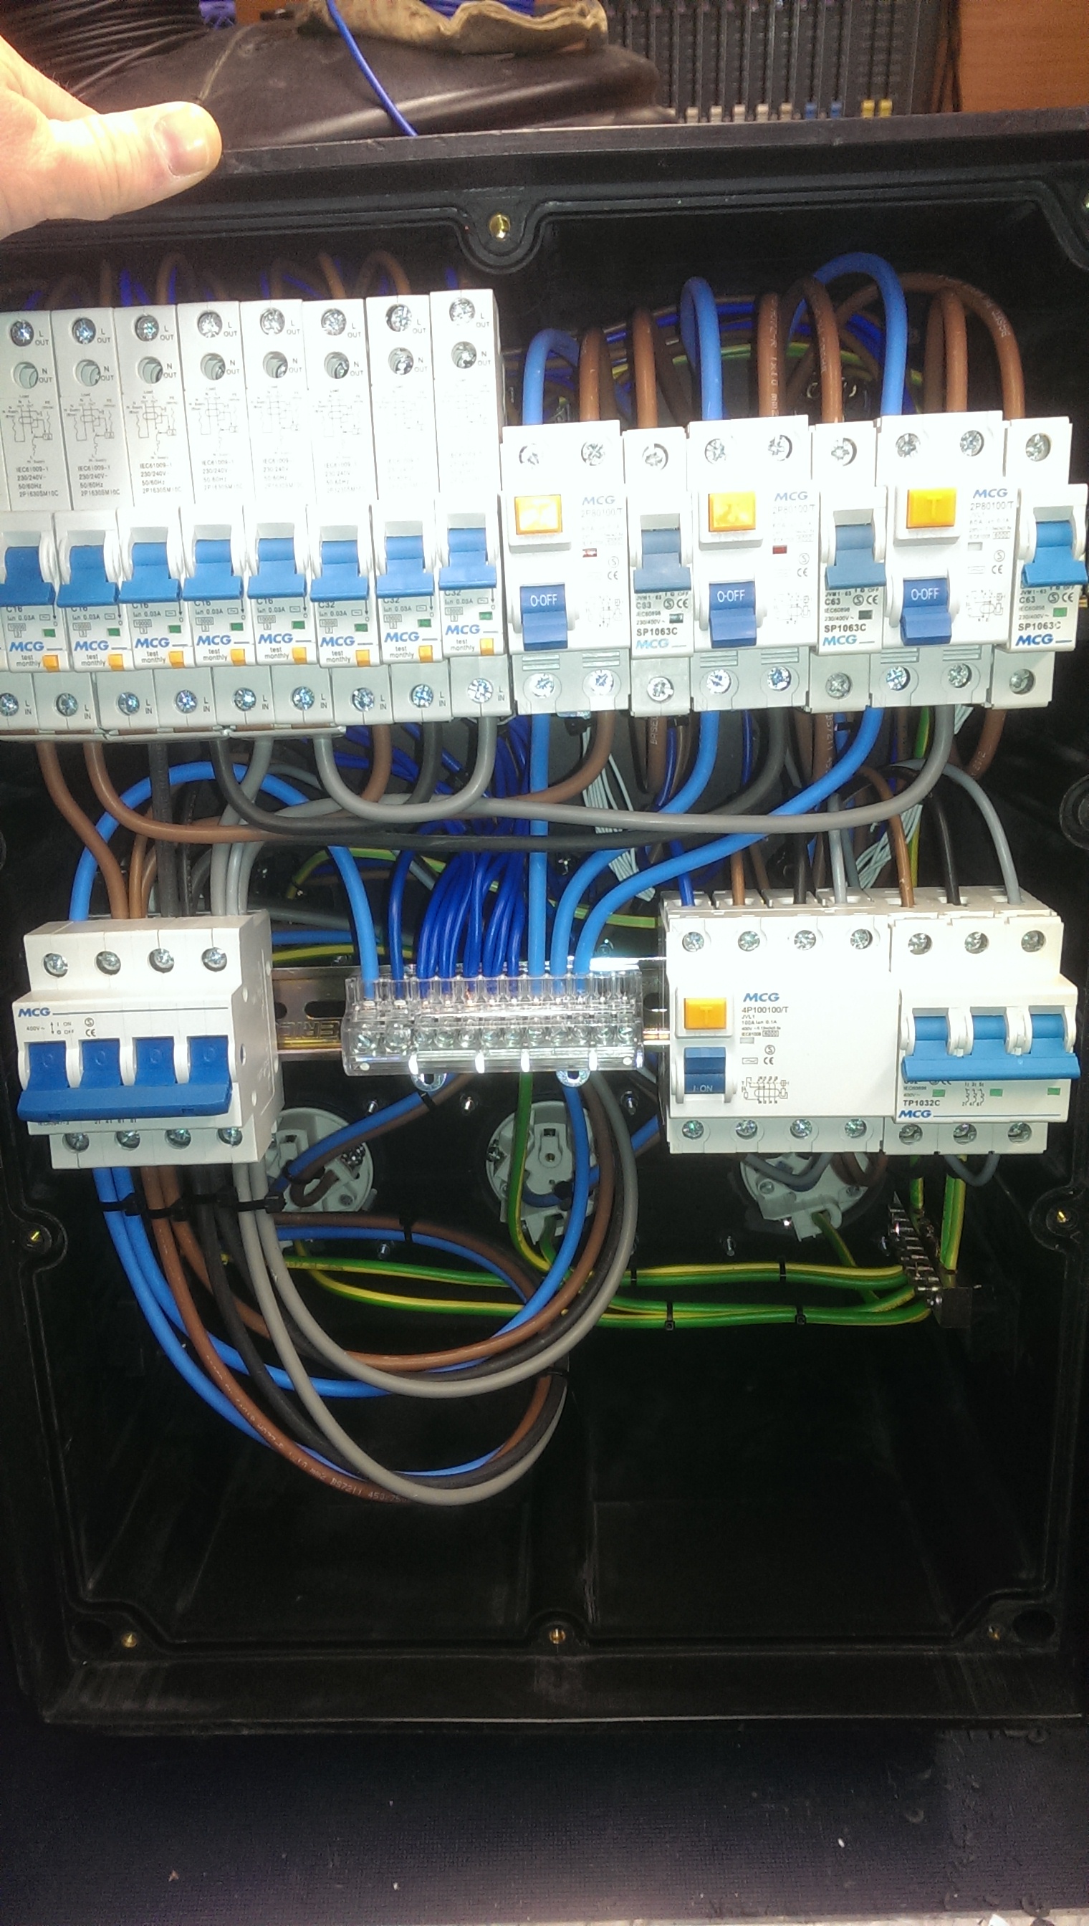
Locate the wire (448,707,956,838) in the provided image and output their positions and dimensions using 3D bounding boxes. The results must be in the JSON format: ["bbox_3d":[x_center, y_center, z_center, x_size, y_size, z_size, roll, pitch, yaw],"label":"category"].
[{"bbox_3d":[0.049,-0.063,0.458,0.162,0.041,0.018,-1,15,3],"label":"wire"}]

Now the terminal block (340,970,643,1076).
[{"bbox_3d":[-0.017,0.020,0.505,0.104,0.032,0.035,-1,15,3],"label":"terminal block"}]

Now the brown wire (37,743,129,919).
[{"bbox_3d":[-0.154,-0.044,0.480,0.019,0.070,0.022,-1,15,3],"label":"brown wire"}]

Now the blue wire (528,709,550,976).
[{"bbox_3d":[-0.002,-0.038,0.477,0.007,0.100,0.023,-1,15,3],"label":"blue wire"}]

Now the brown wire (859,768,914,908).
[{"bbox_3d":[0.118,-0.043,0.490,0.015,0.048,0.030,-1,15,3],"label":"brown wire"}]

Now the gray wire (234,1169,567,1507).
[{"bbox_3d":[-0.052,0.130,0.542,0.116,0.130,0.076,-1,15,3],"label":"gray wire"}]

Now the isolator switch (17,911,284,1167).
[{"bbox_3d":[-0.136,0.027,0.493,0.072,0.083,0.075,-1,15,3],"label":"isolator switch"}]

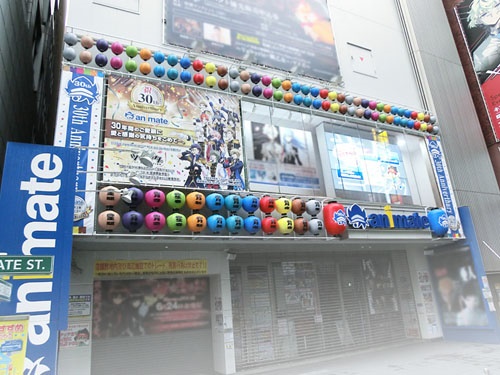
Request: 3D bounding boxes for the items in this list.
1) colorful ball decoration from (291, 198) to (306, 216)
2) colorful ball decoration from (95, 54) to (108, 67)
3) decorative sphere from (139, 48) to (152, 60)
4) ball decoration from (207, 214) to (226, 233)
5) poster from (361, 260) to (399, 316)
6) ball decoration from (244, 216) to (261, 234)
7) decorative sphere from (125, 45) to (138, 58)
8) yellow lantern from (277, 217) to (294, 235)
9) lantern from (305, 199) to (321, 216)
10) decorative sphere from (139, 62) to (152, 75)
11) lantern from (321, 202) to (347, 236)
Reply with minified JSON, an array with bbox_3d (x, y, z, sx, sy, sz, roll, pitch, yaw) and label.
[{"bbox_3d":[1.155,0.443,8.520,0.370,0.380,0.370,-4,-17,-1],"label":"colorful ball decoration"},{"bbox_3d":[-3.293,-2.822,8.034,0.258,0.281,0.258,4,-19,-25],"label":"colorful ball decoration"},{"bbox_3d":[-2.299,-2.924,7.953,0.240,0.245,0.240,4,-19,-25],"label":"decorative sphere"},{"bbox_3d":[-0.781,0.856,8.426,0.425,0.450,0.425,5,-20,-26],"label":"ball decoration"},{"bbox_3d":[4.285,3.184,11.840,1.260,1.730,0.020,4,-19,-25],"label":"poster"},{"bbox_3d":[0.067,0.924,8.846,0.425,0.450,0.425,-4,-18,-1],"label":"ball decoration"},{"bbox_3d":[-2.556,-2.945,7.821,0.255,0.260,0.255,4,-19,-26],"label":"decorative sphere"},{"bbox_3d":[0.933,0.992,9.274,0.425,0.450,0.425,-4,-18,-1],"label":"yellow lantern"},{"bbox_3d":[1.657,0.535,9.348,0.404,0.448,0.404,4,-19,-25],"label":"lantern"},{"bbox_3d":[-2.564,-2.911,8.892,0.280,0.295,0.280,5,-20,-26],"label":"decorative sphere"},{"bbox_3d":[2.248,0.831,9.506,0.581,0.936,0.581,4,-19,-25],"label":"lantern"}]

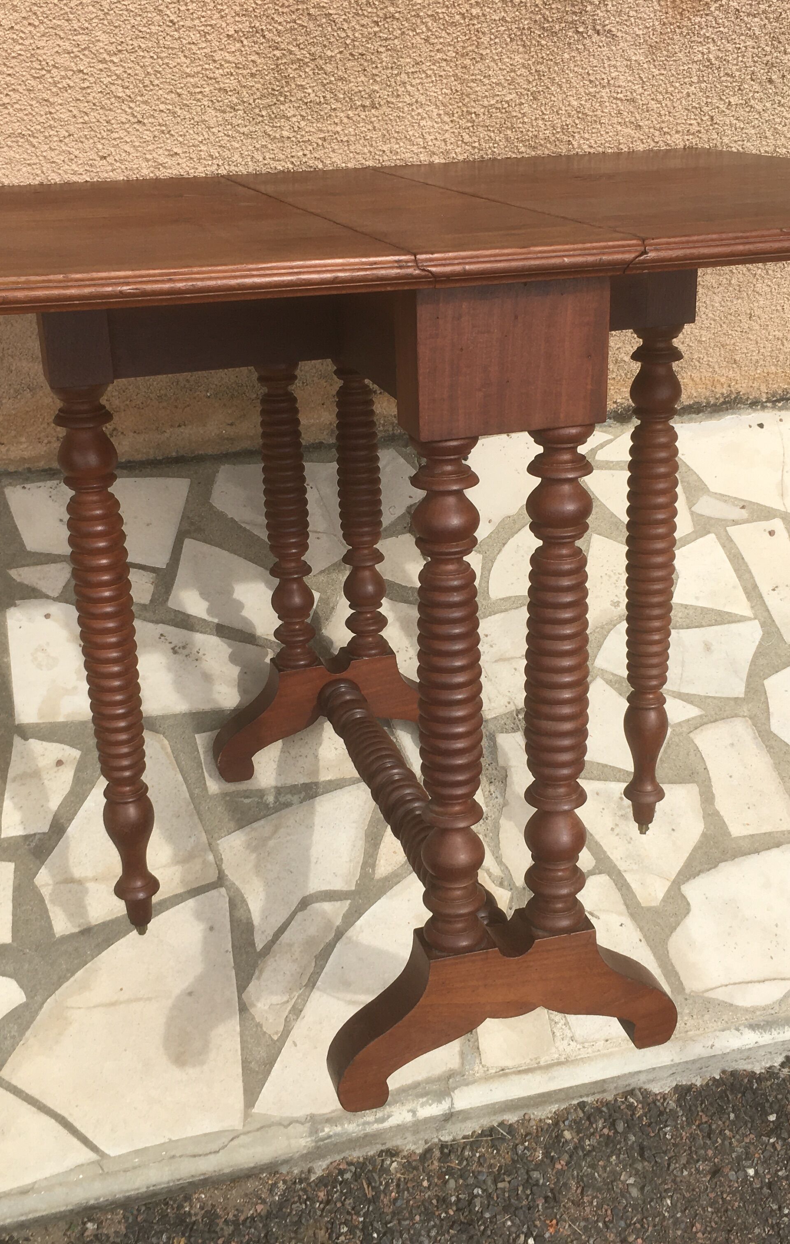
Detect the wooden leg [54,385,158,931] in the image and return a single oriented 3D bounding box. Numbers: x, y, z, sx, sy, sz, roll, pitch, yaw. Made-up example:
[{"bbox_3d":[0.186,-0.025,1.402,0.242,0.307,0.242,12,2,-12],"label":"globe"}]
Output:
[{"bbox_3d":[-0.268,0.058,1.333,0.052,0.573,0.052,-8,23,-14],"label":"wooden leg"}]

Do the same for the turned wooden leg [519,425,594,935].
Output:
[{"bbox_3d":[0.132,0.053,1.121,0.053,0.443,0.053,-8,23,-14],"label":"turned wooden leg"}]

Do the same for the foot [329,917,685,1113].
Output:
[{"bbox_3d":[0.097,0.328,1.220,0.315,0.140,0.047,-8,23,-14],"label":"foot"}]

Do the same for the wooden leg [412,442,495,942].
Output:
[{"bbox_3d":[0.044,0.065,1.099,0.053,0.443,0.053,-8,23,-14],"label":"wooden leg"}]

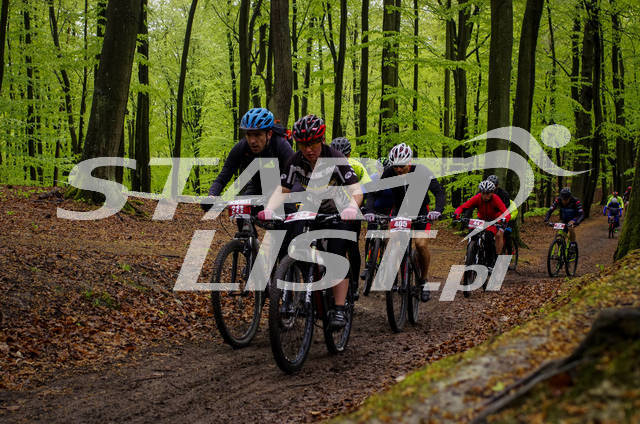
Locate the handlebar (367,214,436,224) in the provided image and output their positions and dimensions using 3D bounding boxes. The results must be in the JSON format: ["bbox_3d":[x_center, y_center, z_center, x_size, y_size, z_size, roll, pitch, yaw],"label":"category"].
[{"bbox_3d":[0.755,0.070,8.400,0.680,0.090,0.170,0,-1,13],"label":"handlebar"}]

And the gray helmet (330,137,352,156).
[{"bbox_3d":[0.231,-0.693,9.800,0.205,0.175,0.275,2,11,30],"label":"gray helmet"}]

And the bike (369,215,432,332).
[{"bbox_3d":[0.790,0.560,8.500,0.680,1.030,1.800,0,-1,13],"label":"bike"}]

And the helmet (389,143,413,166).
[{"bbox_3d":[0.750,-0.535,8.600,0.215,0.175,0.285,0,21,7],"label":"helmet"}]

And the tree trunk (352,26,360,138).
[{"bbox_3d":[1.510,-5.334,38.000,0.250,4.614,0.250,-1,3,0],"label":"tree trunk"}]

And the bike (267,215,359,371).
[{"bbox_3d":[-0.020,0.495,6.120,0.680,1.020,1.800,0,-1,16],"label":"bike"}]

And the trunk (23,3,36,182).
[{"bbox_3d":[-9.438,-3.886,30.000,0.240,5.858,0.240,-2,3,0],"label":"trunk"}]

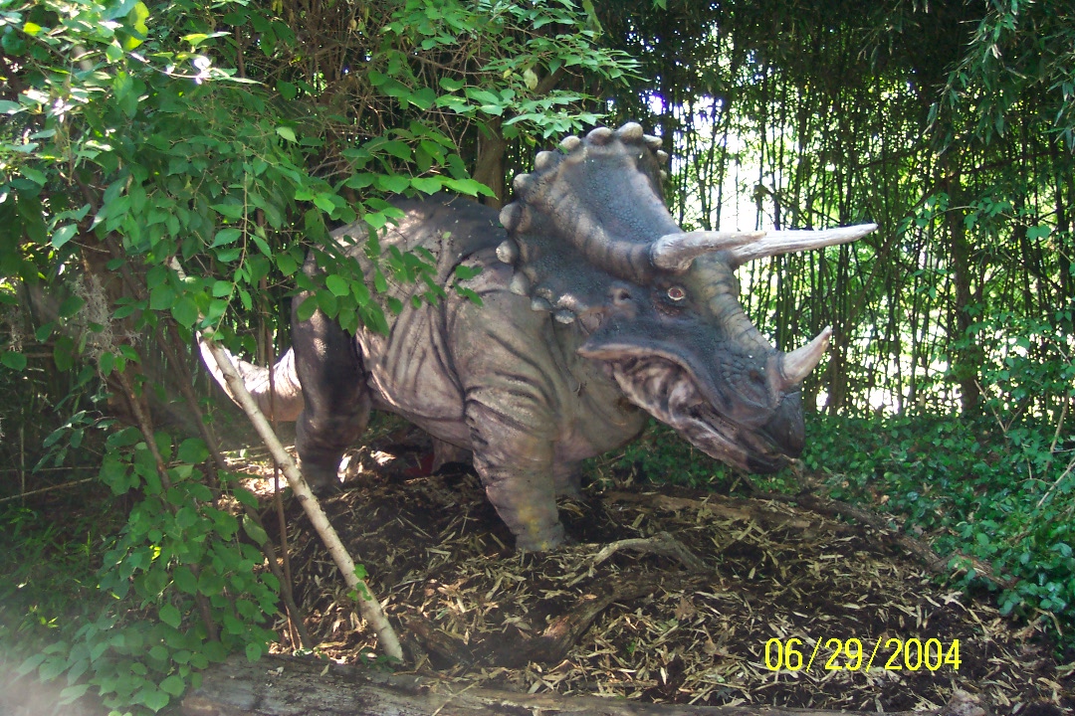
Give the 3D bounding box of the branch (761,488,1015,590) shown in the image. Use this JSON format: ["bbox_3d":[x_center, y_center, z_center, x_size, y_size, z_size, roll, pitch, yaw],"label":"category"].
[{"bbox_3d":[1.652,0.843,5.630,0.180,0.140,1.834,-2,5,-21],"label":"branch"}]

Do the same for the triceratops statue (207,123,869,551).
[{"bbox_3d":[-0.492,-0.200,6.528,4.660,2.061,1.400,4,7,41],"label":"triceratops statue"}]

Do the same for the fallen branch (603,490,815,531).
[{"bbox_3d":[0.900,0.815,6.180,1.284,0.100,0.120,4,6,36],"label":"fallen branch"}]

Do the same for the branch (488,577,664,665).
[{"bbox_3d":[0.169,0.966,4.279,0.200,0.130,0.910,4,7,41],"label":"branch"}]

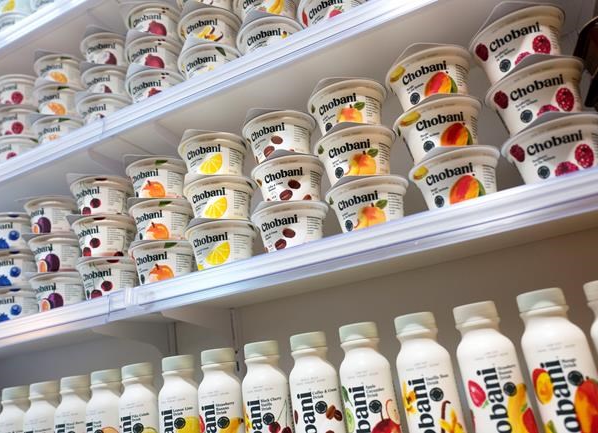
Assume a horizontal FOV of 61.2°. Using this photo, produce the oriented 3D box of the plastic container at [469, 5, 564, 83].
[{"bbox_3d":[0.235,-0.167,0.528,0.096,0.063,0.096,-19,-19,31],"label":"plastic container"}]

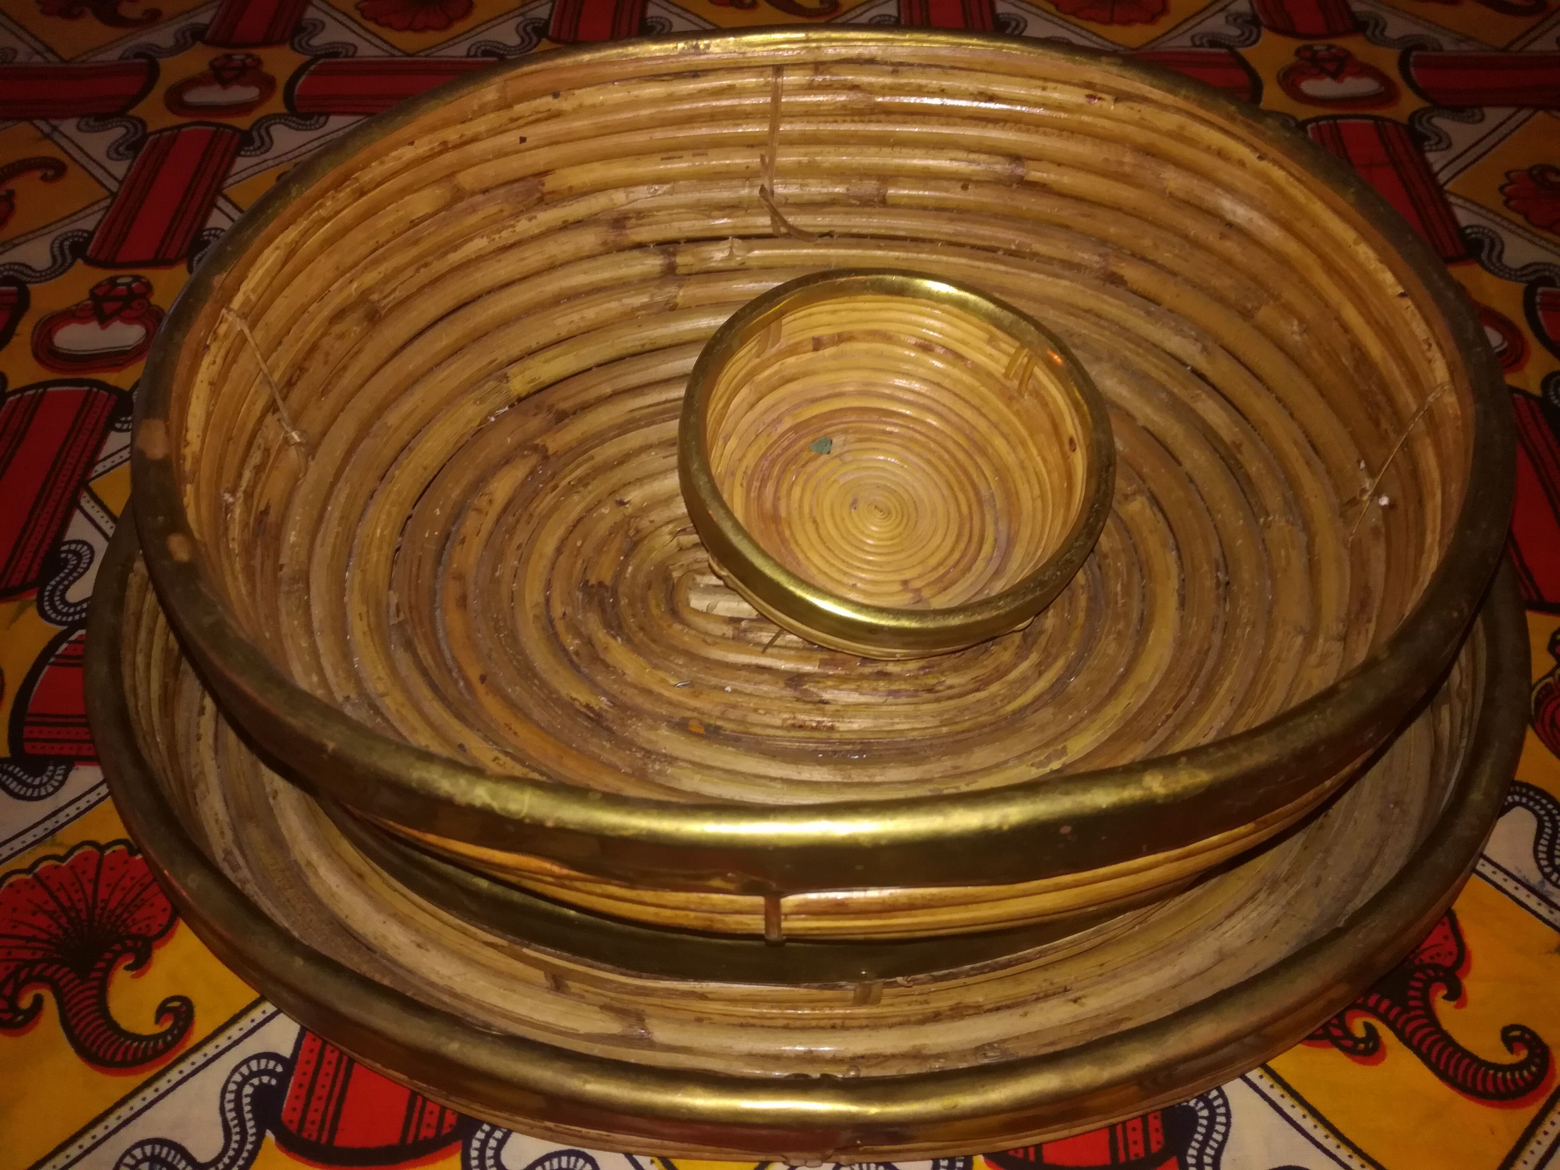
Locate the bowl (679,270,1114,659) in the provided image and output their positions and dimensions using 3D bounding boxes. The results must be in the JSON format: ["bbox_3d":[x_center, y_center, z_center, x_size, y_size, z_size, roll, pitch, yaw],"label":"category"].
[{"bbox_3d":[0.039,-0.039,0.439,0.150,0.055,0.150,3,58,0],"label":"bowl"}]

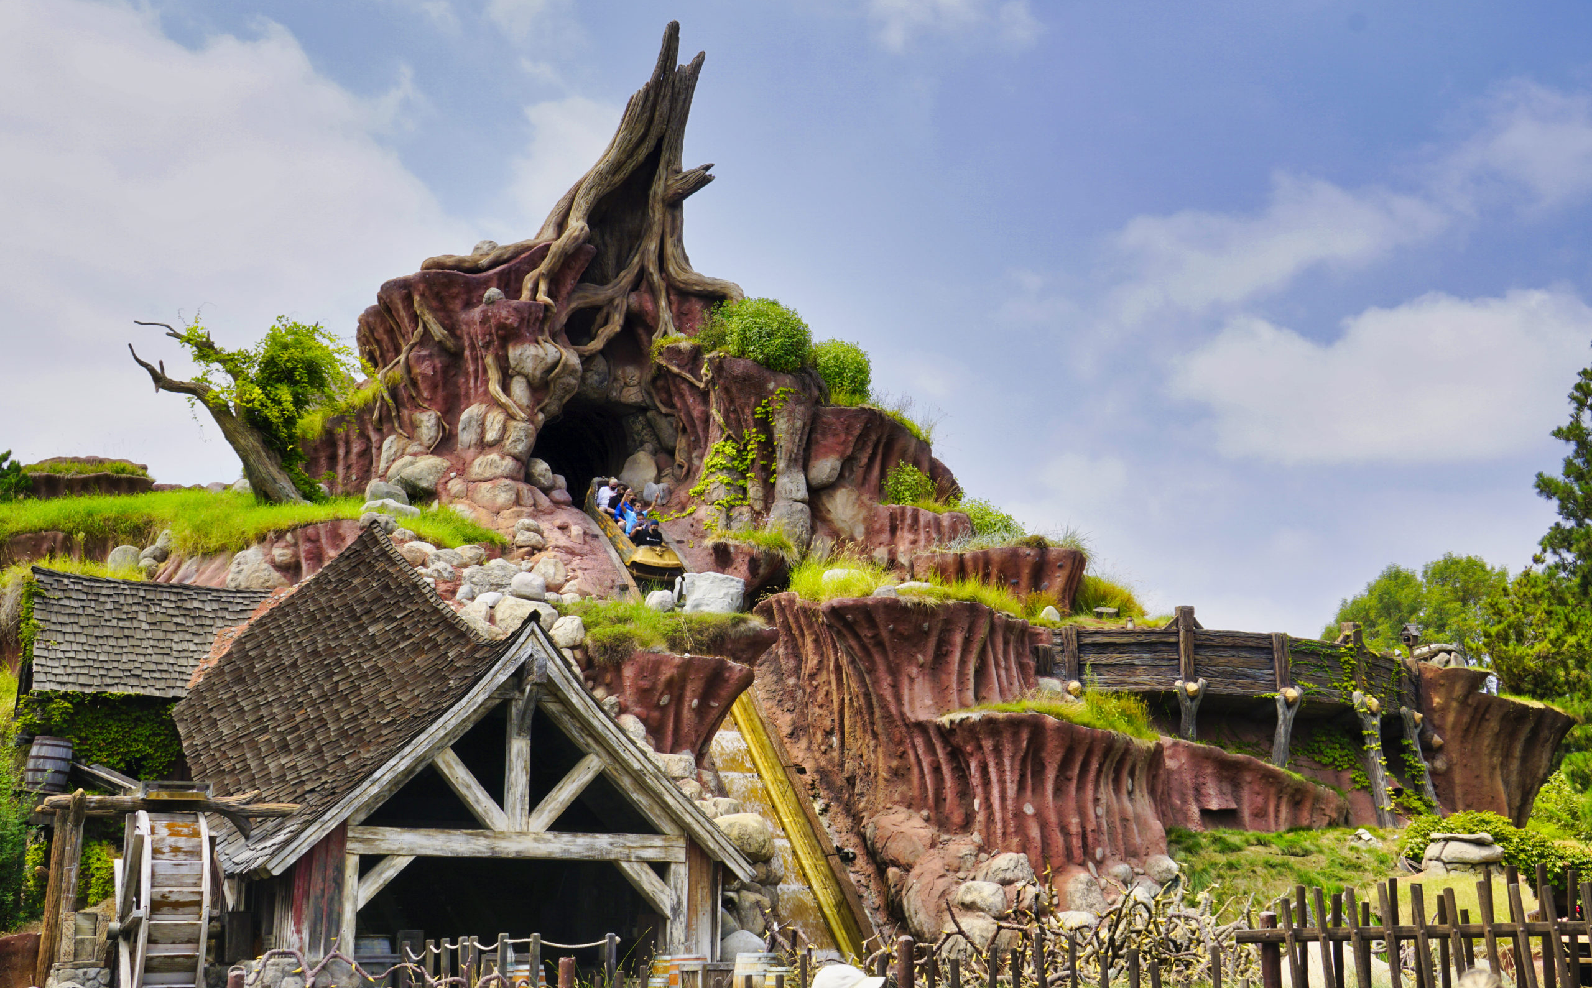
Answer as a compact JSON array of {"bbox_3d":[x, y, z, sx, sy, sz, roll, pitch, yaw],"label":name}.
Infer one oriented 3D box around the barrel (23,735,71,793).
[{"bbox_3d":[-11.544,4.185,28.700,0.630,0.840,0.630,0,-15,0],"label":"barrel"}]

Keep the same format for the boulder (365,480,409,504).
[{"bbox_3d":[-8.925,-0.041,40.445,0.976,0.557,0.750,-1,-13,0],"label":"boulder"}]

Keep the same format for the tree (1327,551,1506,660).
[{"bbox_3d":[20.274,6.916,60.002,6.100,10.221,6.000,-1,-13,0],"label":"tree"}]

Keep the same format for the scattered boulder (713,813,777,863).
[{"bbox_3d":[-0.836,5.702,30.822,1.032,0.812,0.850,-1,-13,0],"label":"scattered boulder"}]

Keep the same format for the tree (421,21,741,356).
[{"bbox_3d":[-5.161,-7.395,45.200,7.600,8.300,5.300,0,-15,0],"label":"tree"}]

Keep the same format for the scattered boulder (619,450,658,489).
[{"bbox_3d":[-3.572,-0.535,42.000,0.870,0.946,0.653,0,-15,0],"label":"scattered boulder"}]

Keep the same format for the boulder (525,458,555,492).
[{"bbox_3d":[-5.615,-0.410,40.800,0.651,0.748,0.586,0,-15,0],"label":"boulder"}]

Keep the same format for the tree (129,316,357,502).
[{"bbox_3d":[-12.544,-1.895,42.132,5.139,4.472,3.200,-1,-13,0],"label":"tree"}]

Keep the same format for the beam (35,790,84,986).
[{"bbox_3d":[-10.382,5.539,26.200,0.380,2.680,0.420,-5,-15,17],"label":"beam"}]

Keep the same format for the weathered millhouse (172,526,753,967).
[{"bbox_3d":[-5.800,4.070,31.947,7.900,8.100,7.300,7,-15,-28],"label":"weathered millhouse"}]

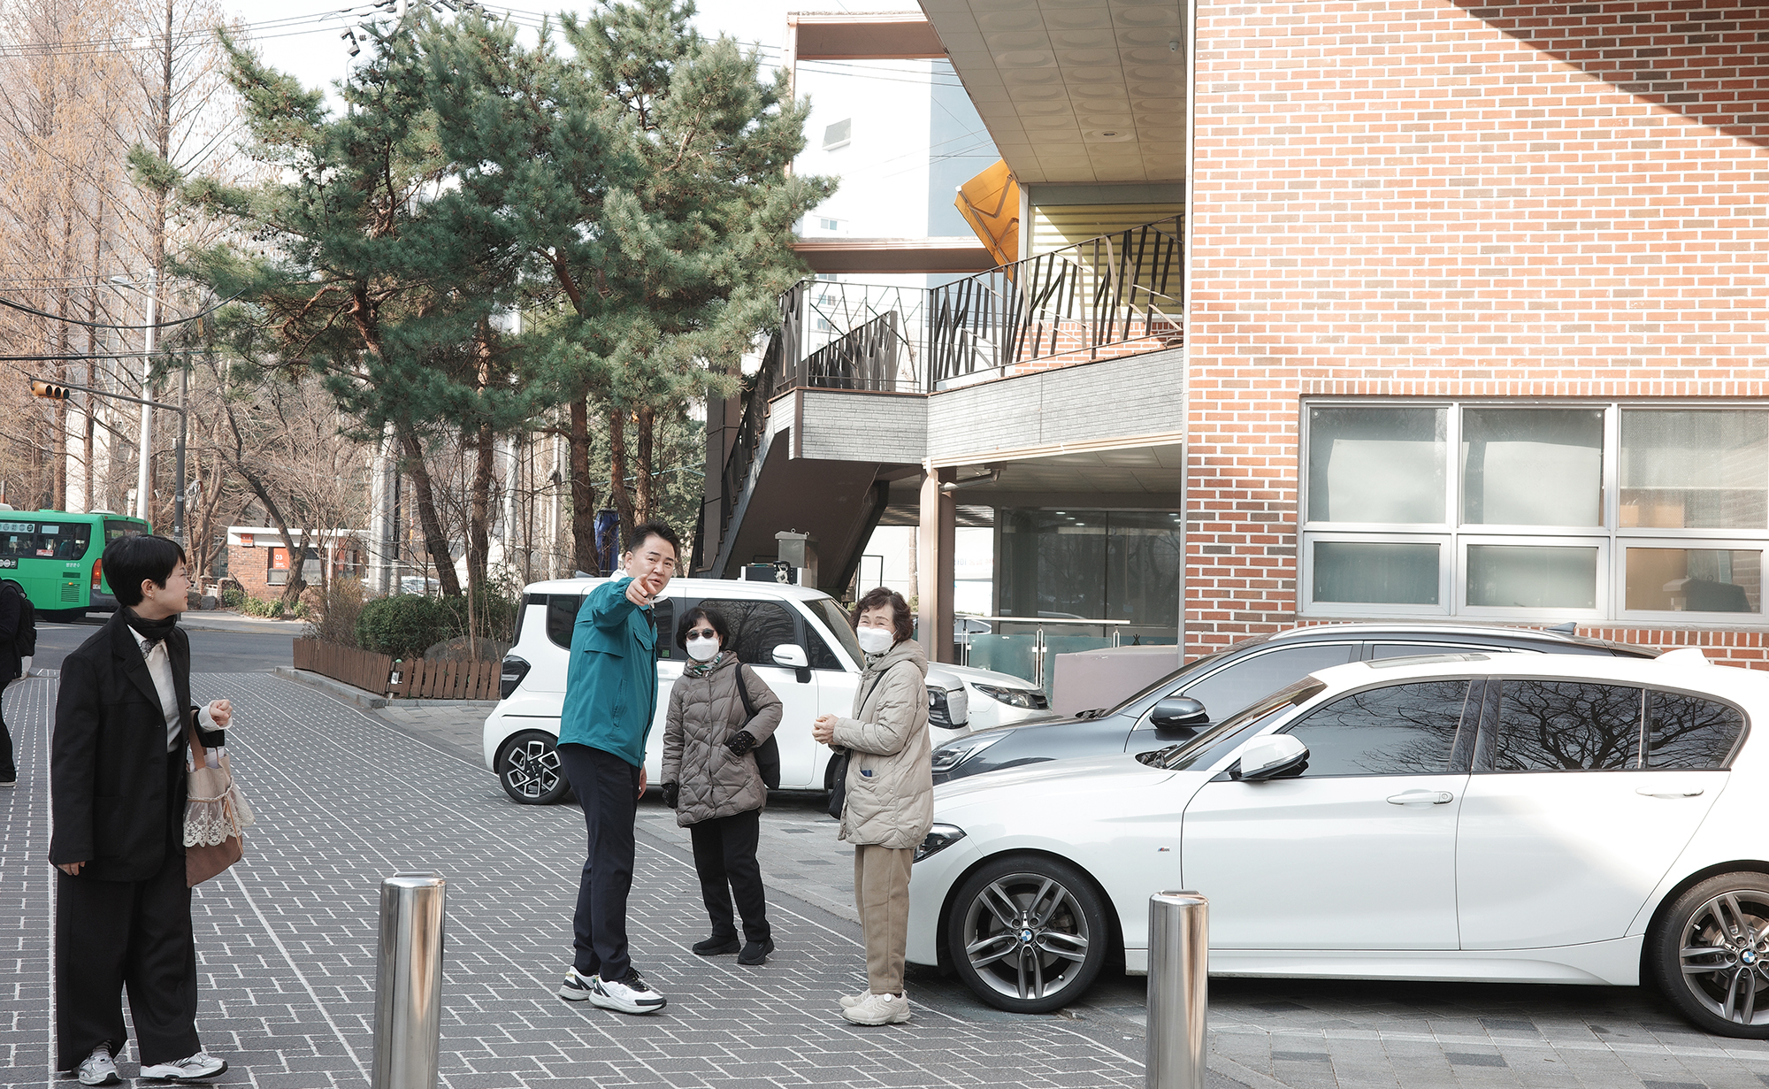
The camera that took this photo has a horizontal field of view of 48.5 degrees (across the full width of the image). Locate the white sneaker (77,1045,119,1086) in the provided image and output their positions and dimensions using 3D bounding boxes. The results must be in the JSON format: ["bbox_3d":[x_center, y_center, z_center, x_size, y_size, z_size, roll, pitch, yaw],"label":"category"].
[{"bbox_3d":[-2.461,1.617,6.150,0.100,0.105,0.265,3,-2,-39],"label":"white sneaker"}]

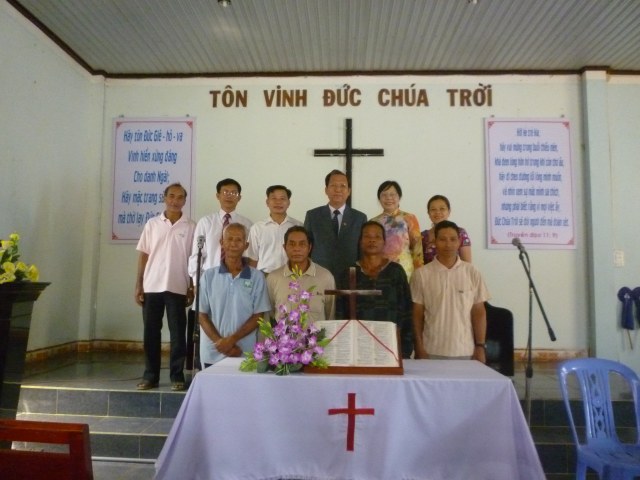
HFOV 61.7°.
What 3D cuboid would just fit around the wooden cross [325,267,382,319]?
[{"bbox_3d":[0.176,0.380,2.832,0.307,0.470,0.050,0,-5,3],"label":"wooden cross"}]

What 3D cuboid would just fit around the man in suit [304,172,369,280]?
[{"bbox_3d":[0.119,0.299,4.220,0.510,1.751,0.300,0,-5,4],"label":"man in suit"}]

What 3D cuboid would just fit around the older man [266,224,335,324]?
[{"bbox_3d":[-0.127,0.687,3.340,0.480,1.547,0.280,1,-5,0],"label":"older man"}]

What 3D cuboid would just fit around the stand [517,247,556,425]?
[{"bbox_3d":[1.220,0.737,3.069,0.380,1.427,0.380,-2,-6,22],"label":"stand"}]

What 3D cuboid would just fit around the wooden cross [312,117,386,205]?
[{"bbox_3d":[0.339,-0.810,6.316,0.814,1.250,0.060,0,-5,3],"label":"wooden cross"}]

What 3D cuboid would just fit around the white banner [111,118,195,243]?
[{"bbox_3d":[-1.993,-0.714,6.397,1.026,1.533,0.030,0,-5,3],"label":"white banner"}]

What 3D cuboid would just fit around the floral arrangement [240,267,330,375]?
[{"bbox_3d":[-0.168,0.390,2.646,0.444,0.508,0.320,0,-5,3],"label":"floral arrangement"}]

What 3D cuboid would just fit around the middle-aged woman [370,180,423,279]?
[{"bbox_3d":[0.600,0.351,4.199,0.450,1.656,0.280,0,-5,11],"label":"middle-aged woman"}]

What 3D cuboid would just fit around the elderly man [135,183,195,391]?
[{"bbox_3d":[-1.248,0.352,4.309,0.480,1.634,0.300,1,-5,-8],"label":"elderly man"}]

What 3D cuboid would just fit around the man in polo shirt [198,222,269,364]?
[{"bbox_3d":[-0.546,0.673,3.362,0.480,1.570,0.280,1,-5,-4],"label":"man in polo shirt"}]

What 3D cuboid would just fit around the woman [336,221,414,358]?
[{"bbox_3d":[0.346,0.672,3.410,0.520,1.603,0.290,0,-5,6],"label":"woman"}]

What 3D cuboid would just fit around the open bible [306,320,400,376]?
[{"bbox_3d":[0.167,0.534,2.704,0.465,0.240,0.290,0,-5,3],"label":"open bible"}]

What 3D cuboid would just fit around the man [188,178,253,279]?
[{"bbox_3d":[-0.811,0.334,4.317,0.510,1.681,0.290,1,-5,-3],"label":"man"}]

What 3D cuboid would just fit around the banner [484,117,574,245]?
[{"bbox_3d":[2.422,-0.658,6.190,0.986,1.528,0.030,0,-5,3],"label":"banner"}]

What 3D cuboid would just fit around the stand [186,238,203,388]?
[{"bbox_3d":[-0.966,0.576,4.224,0.260,1.180,0.260,0,-5,3],"label":"stand"}]

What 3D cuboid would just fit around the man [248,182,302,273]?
[{"bbox_3d":[-0.357,0.361,4.310,0.460,1.635,0.280,1,-5,-1],"label":"man"}]

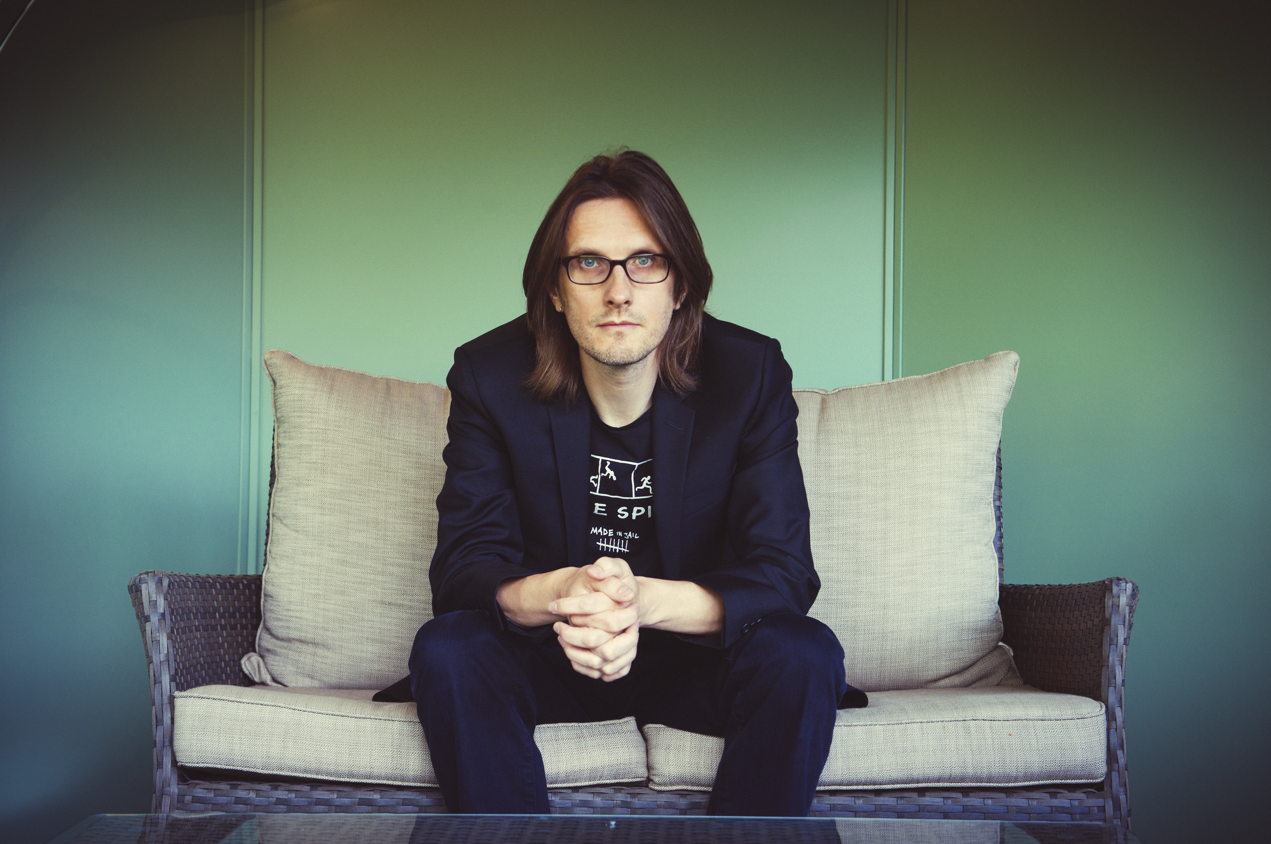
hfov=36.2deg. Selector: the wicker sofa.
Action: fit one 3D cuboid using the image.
[{"bbox_3d":[-0.004,0.350,2.880,1.310,0.910,0.770,0,-1,0],"label":"wicker sofa"}]

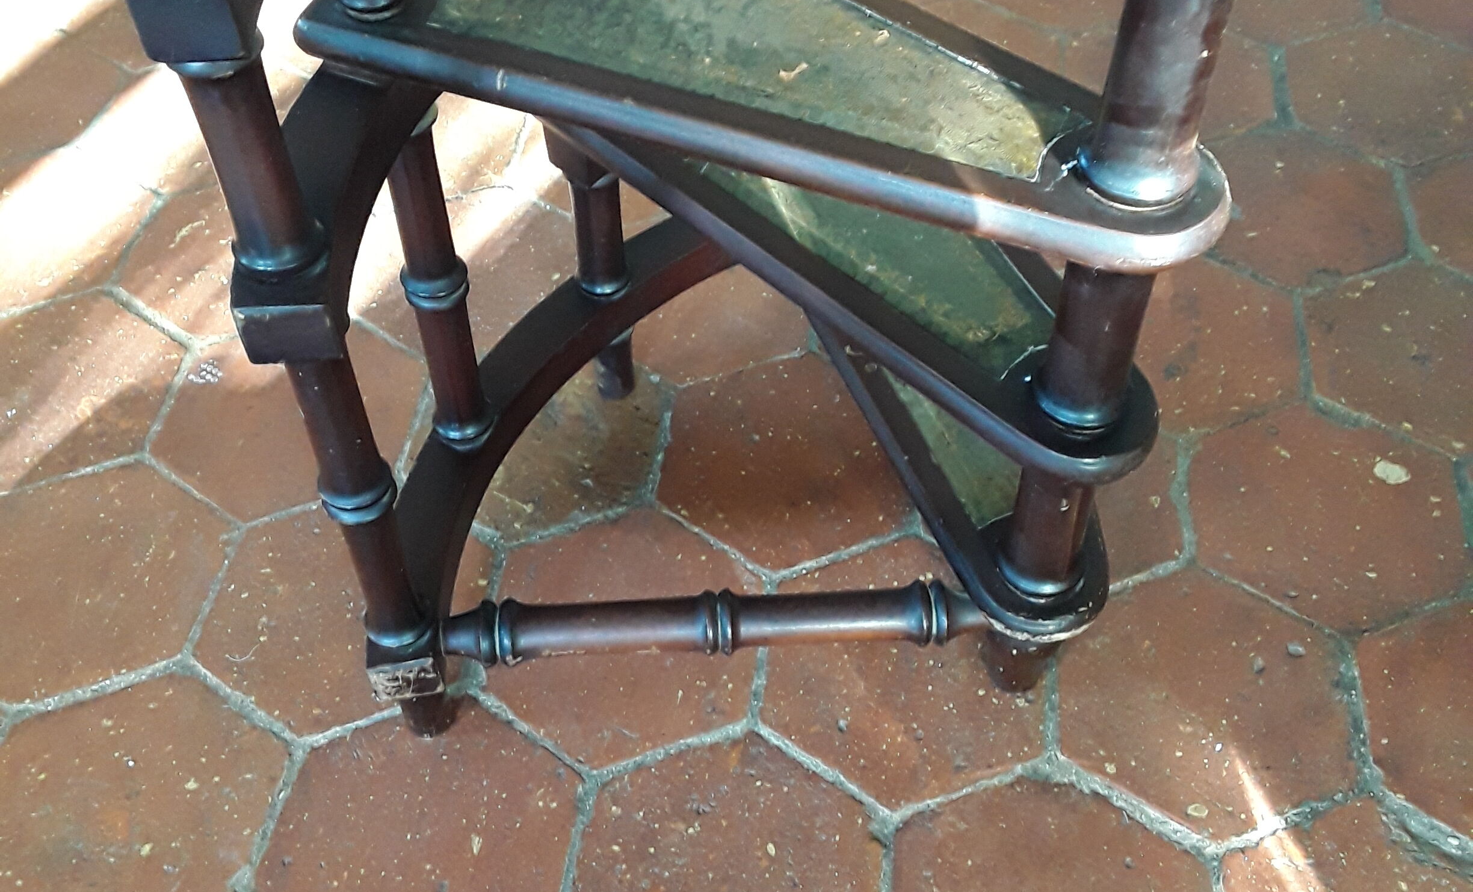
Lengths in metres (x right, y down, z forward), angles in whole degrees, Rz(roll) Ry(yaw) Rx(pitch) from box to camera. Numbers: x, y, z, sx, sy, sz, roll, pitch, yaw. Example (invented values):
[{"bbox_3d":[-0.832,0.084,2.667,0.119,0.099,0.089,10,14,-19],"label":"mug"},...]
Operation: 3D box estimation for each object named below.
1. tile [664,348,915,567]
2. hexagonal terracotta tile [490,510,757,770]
[{"bbox_3d":[0.034,0.011,1.021,0.160,0.015,0.185,6,51,6],"label":"tile"},{"bbox_3d":[-0.070,0.122,0.954,0.168,0.018,0.194,5,50,6],"label":"hexagonal terracotta tile"}]

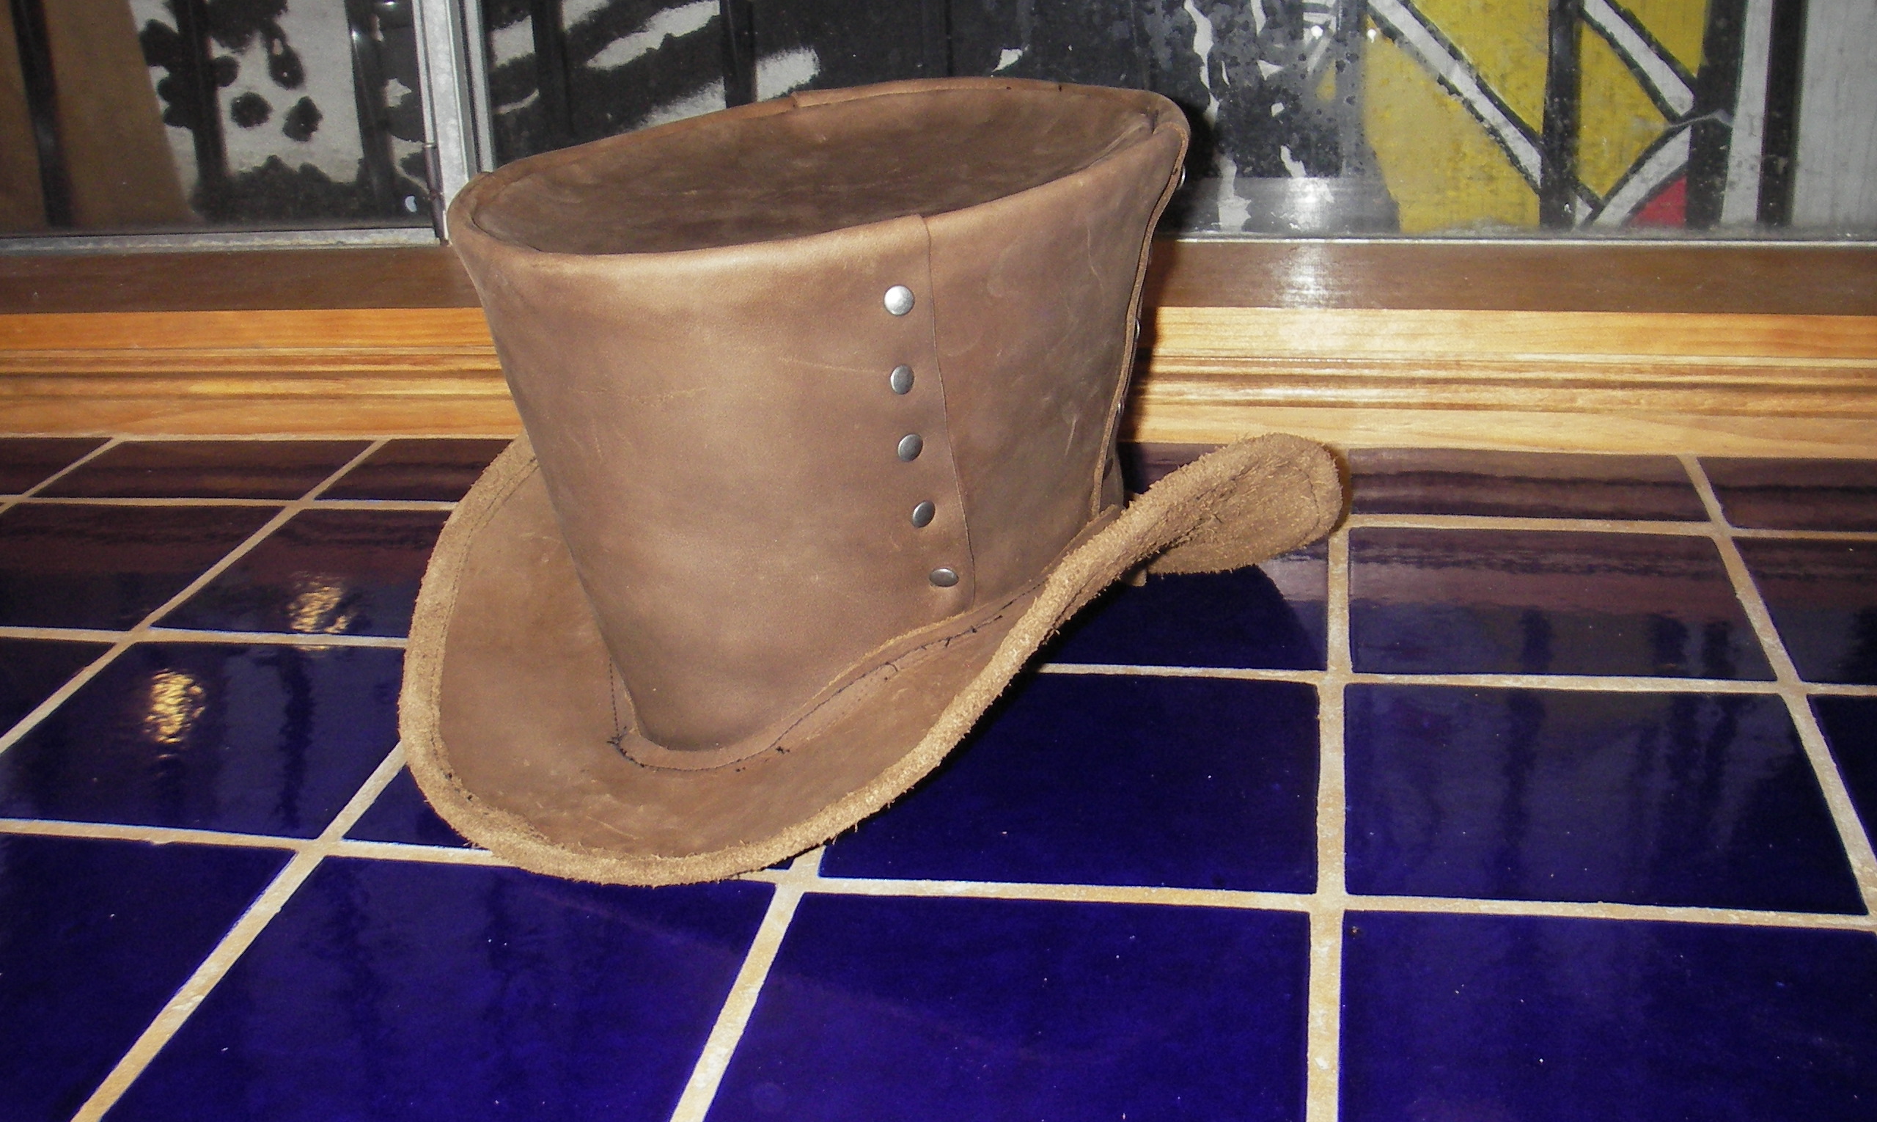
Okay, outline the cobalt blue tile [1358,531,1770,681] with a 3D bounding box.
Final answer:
[{"bbox_3d":[0.237,0.020,0.810,0.149,0.010,0.142,1,23,11],"label":"cobalt blue tile"}]

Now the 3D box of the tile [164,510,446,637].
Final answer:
[{"bbox_3d":[-0.239,0.008,0.901,0.150,0.010,0.139,1,23,11],"label":"tile"}]

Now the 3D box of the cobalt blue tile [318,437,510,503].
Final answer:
[{"bbox_3d":[-0.218,-0.040,1.013,0.150,0.010,0.087,1,23,11],"label":"cobalt blue tile"}]

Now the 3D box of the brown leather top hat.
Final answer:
[{"bbox_3d":[-0.033,-0.049,0.732,0.325,0.203,0.280,-14,25,-23],"label":"brown leather top hat"}]

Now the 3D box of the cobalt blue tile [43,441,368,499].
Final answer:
[{"bbox_3d":[-0.368,-0.042,1.038,0.150,0.010,0.082,1,23,11],"label":"cobalt blue tile"}]

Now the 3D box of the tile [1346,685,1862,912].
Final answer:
[{"bbox_3d":[0.209,0.078,0.674,0.150,0.010,0.144,1,23,11],"label":"tile"}]

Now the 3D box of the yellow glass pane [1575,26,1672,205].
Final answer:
[{"bbox_3d":[0.339,-0.222,1.017,0.043,0.087,0.006,1,23,11],"label":"yellow glass pane"}]

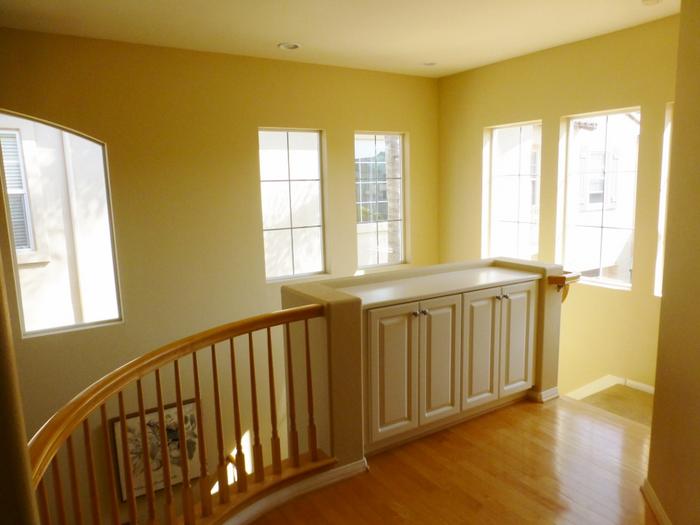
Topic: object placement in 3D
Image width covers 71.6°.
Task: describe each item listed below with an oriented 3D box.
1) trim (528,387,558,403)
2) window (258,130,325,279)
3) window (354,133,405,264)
[{"bbox_3d":[1.422,0.954,3.533,0.190,0.075,0.100,-7,10,-30],"label":"trim"},{"bbox_3d":[-0.589,-0.606,5.122,0.740,1.530,0.100,-7,10,-30],"label":"window"},{"bbox_3d":[0.359,-0.716,5.663,0.740,1.530,0.100,-7,10,-30],"label":"window"}]

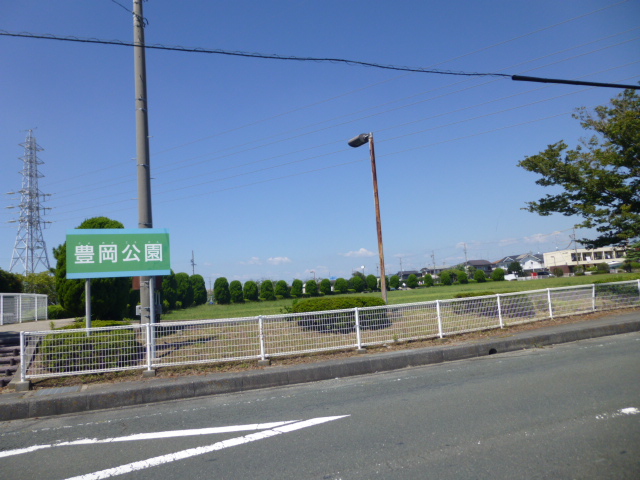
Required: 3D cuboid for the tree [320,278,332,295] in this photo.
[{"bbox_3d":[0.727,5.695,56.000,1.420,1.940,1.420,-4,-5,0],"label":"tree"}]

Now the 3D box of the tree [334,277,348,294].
[{"bbox_3d":[2.071,4.365,44.000,1.380,1.583,1.380,-4,-5,2],"label":"tree"}]

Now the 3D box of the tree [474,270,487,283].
[{"bbox_3d":[29.169,6.633,84.000,2.145,2.192,2.145,-2,-6,-22],"label":"tree"}]

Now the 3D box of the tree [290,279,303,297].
[{"bbox_3d":[-2.085,4.324,41.000,1.064,1.634,1.064,-3,-5,-3],"label":"tree"}]

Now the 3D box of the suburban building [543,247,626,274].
[{"bbox_3d":[64.216,5.814,110.776,15.500,6.800,10.600,-3,-5,-7],"label":"suburban building"}]

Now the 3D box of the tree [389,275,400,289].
[{"bbox_3d":[12.089,6.815,75.000,1.866,2.284,1.866,-4,-6,0],"label":"tree"}]

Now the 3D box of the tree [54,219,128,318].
[{"bbox_3d":[-8.625,1.085,17.600,2.894,3.904,2.894,-1,-6,-26],"label":"tree"}]

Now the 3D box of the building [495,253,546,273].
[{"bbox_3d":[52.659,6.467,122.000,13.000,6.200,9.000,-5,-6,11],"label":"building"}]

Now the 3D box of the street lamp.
[{"bbox_3d":[1.376,-0.457,12.683,0.850,4.919,0.300,-9,-8,39],"label":"street lamp"}]

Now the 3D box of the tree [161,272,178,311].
[{"bbox_3d":[-8.821,2.921,27.000,1.140,2.630,1.140,-4,-5,0],"label":"tree"}]

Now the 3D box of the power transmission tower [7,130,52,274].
[{"bbox_3d":[-76.547,-5.939,122.000,8.500,45.000,8.500,-6,-6,19],"label":"power transmission tower"}]

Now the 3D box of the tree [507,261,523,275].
[{"bbox_3d":[47.131,7.391,112.000,3.756,4.141,3.756,-2,-6,-22],"label":"tree"}]

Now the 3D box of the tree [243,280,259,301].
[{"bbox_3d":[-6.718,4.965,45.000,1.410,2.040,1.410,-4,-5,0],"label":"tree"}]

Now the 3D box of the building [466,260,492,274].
[{"bbox_3d":[55.041,10.385,160.000,9.000,6.577,7.500,-2,-6,-22],"label":"building"}]

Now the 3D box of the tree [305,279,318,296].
[{"bbox_3d":[-0.763,4.323,41.500,1.257,1.546,1.257,-4,-5,-1],"label":"tree"}]

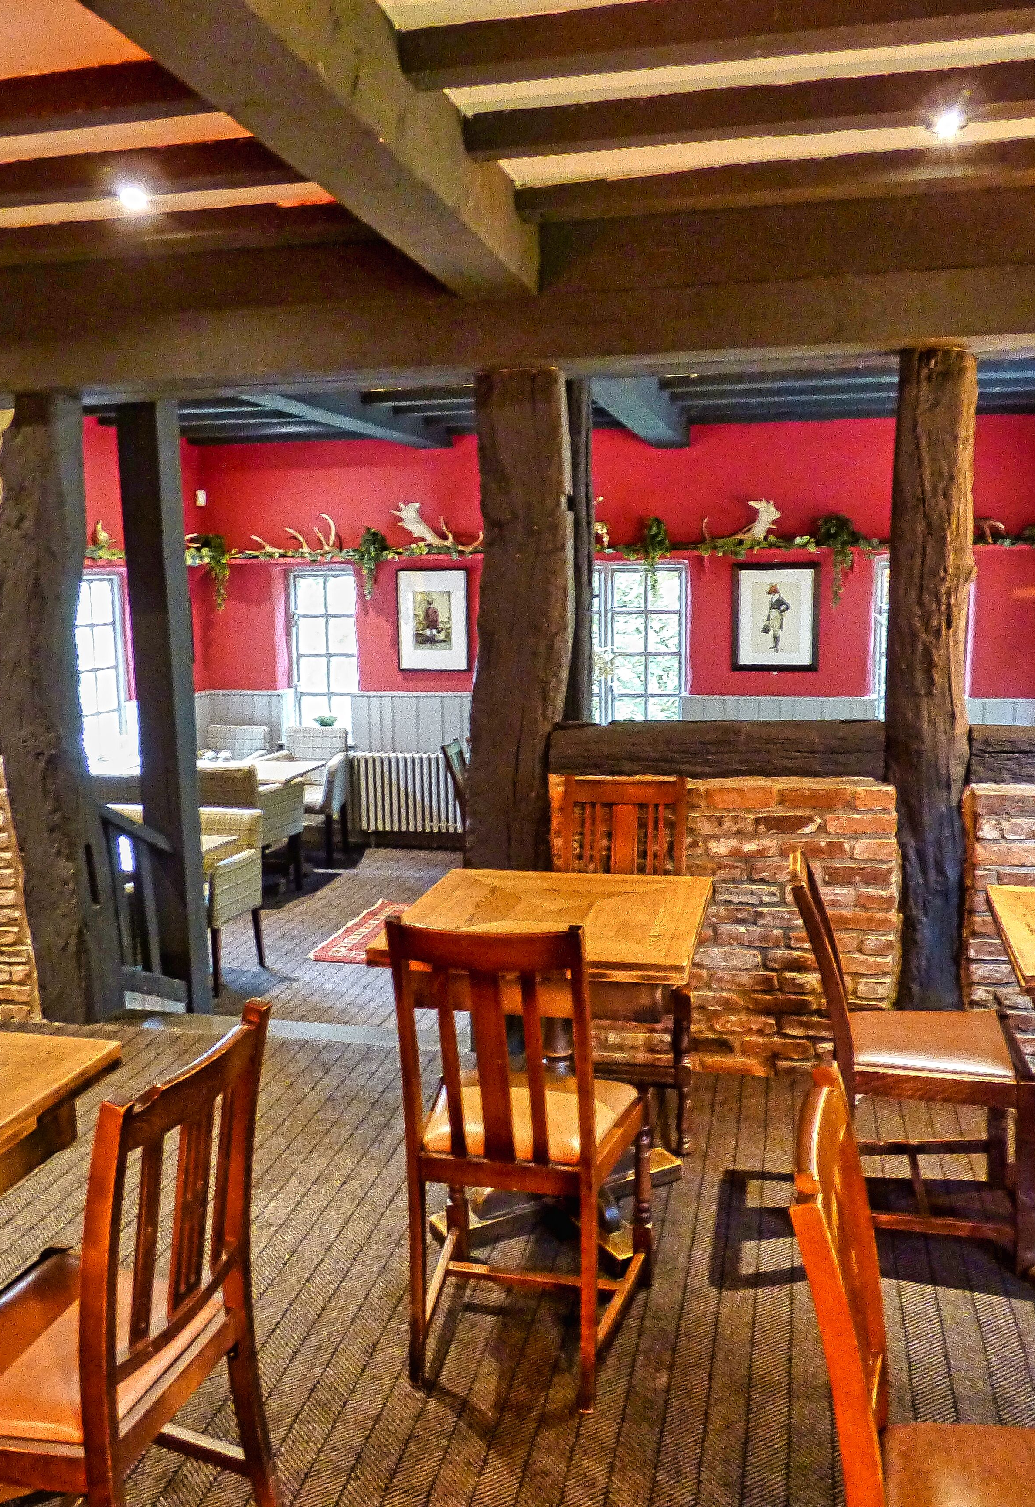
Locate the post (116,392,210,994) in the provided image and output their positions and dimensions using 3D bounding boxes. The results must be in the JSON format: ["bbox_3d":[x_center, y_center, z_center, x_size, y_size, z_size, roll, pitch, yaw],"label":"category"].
[{"bbox_3d":[-1.280,-0.152,4.241,0.152,2.208,0.136,1,9,12],"label":"post"}]

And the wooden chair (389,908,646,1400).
[{"bbox_3d":[0.031,0.761,2.379,0.473,0.985,0.522,1,9,14],"label":"wooden chair"}]

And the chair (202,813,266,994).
[{"bbox_3d":[-1.605,0.732,5.808,0.512,0.837,0.552,2,10,17],"label":"chair"}]

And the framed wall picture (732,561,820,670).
[{"bbox_3d":[1.716,-0.908,7.728,0.563,0.717,0.032,1,9,13],"label":"framed wall picture"}]

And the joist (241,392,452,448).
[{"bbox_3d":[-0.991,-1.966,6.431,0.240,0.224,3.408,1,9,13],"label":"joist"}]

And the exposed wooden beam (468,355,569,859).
[{"bbox_3d":[0.009,-0.089,3.763,0.304,2.189,0.208,1,9,12],"label":"exposed wooden beam"}]

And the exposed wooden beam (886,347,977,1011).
[{"bbox_3d":[1.240,-0.070,3.508,0.240,2.189,0.208,1,9,12],"label":"exposed wooden beam"}]

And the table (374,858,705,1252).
[{"bbox_3d":[0.094,0.768,2.917,0.723,0.760,0.698,1,9,13],"label":"table"}]

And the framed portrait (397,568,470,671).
[{"bbox_3d":[-0.603,-0.937,8.186,0.527,0.709,0.030,1,9,12],"label":"framed portrait"}]

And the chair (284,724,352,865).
[{"bbox_3d":[-1.445,0.321,8.114,0.502,0.906,0.552,1,9,12],"label":"chair"}]

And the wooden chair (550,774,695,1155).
[{"bbox_3d":[0.296,0.581,3.380,0.440,0.976,0.512,1,9,13],"label":"wooden chair"}]

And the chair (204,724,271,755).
[{"bbox_3d":[-2.043,0.309,8.239,0.502,0.906,0.552,1,9,12],"label":"chair"}]

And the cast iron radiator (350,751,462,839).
[{"bbox_3d":[-0.732,0.284,8.344,0.867,0.621,0.148,1,9,12],"label":"cast iron radiator"}]

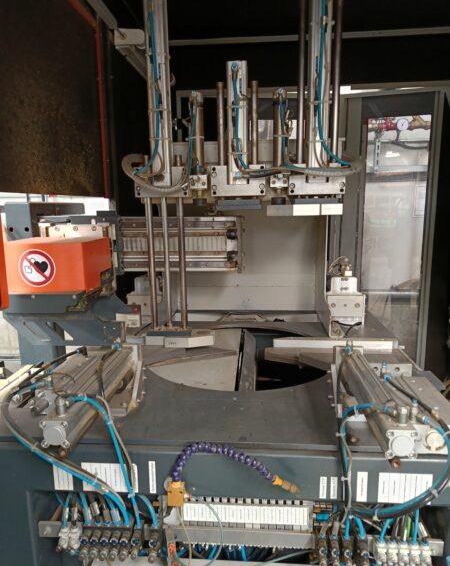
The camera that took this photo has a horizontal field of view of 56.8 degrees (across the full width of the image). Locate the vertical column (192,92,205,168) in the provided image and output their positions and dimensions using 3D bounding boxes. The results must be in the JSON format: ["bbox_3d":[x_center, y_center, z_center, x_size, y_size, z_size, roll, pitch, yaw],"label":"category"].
[{"bbox_3d":[-0.080,-0.469,1.279,0.030,0.217,0.032,0,10,5],"label":"vertical column"}]

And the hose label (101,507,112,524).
[{"bbox_3d":[-0.224,0.442,0.790,0.013,0.026,0.010,-8,7,5],"label":"hose label"}]

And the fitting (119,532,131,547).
[{"bbox_3d":[-0.241,0.614,0.996,0.019,0.019,0.027,0,10,5],"label":"fitting"}]

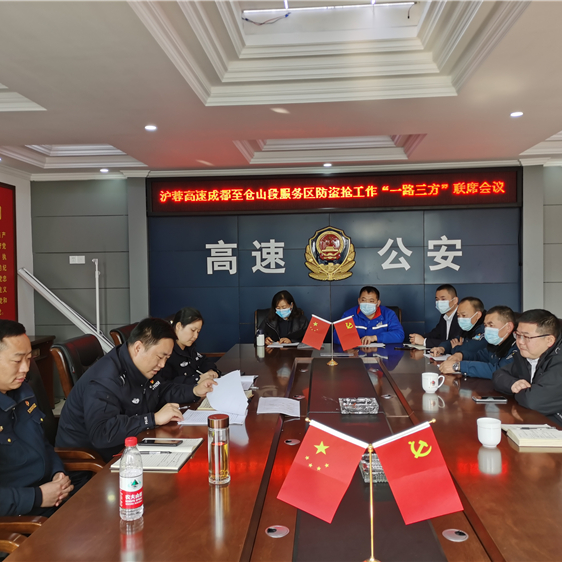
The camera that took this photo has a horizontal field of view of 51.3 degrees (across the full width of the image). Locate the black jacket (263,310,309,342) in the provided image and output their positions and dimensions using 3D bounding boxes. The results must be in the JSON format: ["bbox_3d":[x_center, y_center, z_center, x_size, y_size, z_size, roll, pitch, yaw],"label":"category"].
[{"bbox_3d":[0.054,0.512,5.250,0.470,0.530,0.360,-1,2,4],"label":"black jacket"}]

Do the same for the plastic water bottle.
[{"bbox_3d":[-0.410,0.538,1.596,0.065,0.220,0.065,-1,1,-15],"label":"plastic water bottle"}]

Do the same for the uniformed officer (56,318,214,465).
[{"bbox_3d":[-0.657,0.770,2.694,0.740,1.200,0.560,0,2,25],"label":"uniformed officer"}]

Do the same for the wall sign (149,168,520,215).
[{"bbox_3d":[0.521,-0.931,6.145,3.922,0.419,0.090,-1,1,4],"label":"wall sign"}]

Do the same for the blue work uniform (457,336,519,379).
[{"bbox_3d":[1.407,0.577,3.685,0.500,0.500,0.530,-1,1,-15],"label":"blue work uniform"}]

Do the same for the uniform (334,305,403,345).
[{"bbox_3d":[0.781,0.500,5.192,0.620,0.560,0.480,-1,1,7],"label":"uniform"}]

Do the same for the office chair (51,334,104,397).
[{"bbox_3d":[-0.732,0.837,2.833,0.640,1.090,0.620,-1,2,7],"label":"office chair"}]

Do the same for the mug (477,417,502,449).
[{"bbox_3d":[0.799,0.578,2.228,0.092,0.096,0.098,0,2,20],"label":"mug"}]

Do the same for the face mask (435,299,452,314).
[{"bbox_3d":[1.299,0.204,4.676,0.090,0.125,0.145,-2,2,-33],"label":"face mask"}]

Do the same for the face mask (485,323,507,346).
[{"bbox_3d":[1.330,0.339,3.600,0.100,0.115,0.145,-2,2,-18],"label":"face mask"}]

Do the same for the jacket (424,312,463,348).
[{"bbox_3d":[1.391,0.502,4.845,0.370,0.550,0.460,-2,2,-26],"label":"jacket"}]

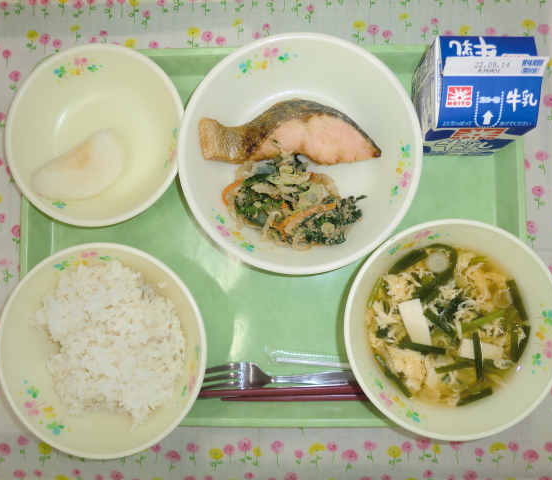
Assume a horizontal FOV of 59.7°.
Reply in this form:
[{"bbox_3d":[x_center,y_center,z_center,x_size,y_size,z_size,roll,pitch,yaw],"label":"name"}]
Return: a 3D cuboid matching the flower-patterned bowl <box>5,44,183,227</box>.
[{"bbox_3d":[-0.114,-0.064,0.324,0.114,0.043,0.114,0,87,0],"label":"flower-patterned bowl"}]

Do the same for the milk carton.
[{"bbox_3d":[0.126,-0.093,0.310,0.059,0.086,0.058,0,87,2],"label":"milk carton"}]

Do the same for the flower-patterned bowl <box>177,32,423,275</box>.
[{"bbox_3d":[0.017,-0.055,0.333,0.159,0.043,0.159,0,87,2],"label":"flower-patterned bowl"}]

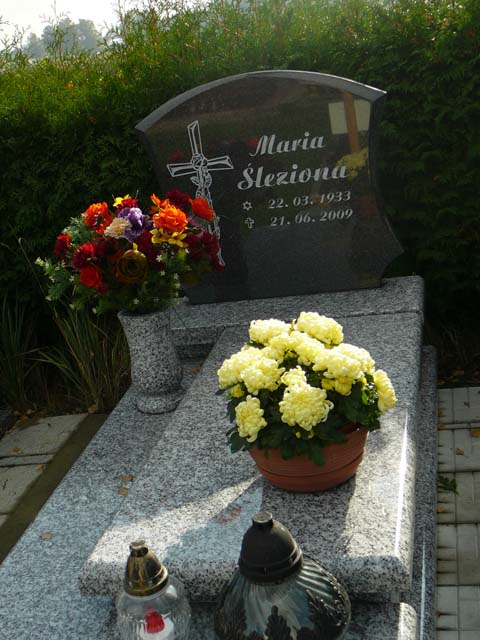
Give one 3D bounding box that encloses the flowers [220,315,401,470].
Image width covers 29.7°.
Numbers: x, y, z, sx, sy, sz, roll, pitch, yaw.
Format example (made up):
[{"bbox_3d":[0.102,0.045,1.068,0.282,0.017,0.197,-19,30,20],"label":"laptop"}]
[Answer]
[{"bbox_3d":[0.138,0.137,1.897,0.370,0.285,0.360,-5,19,14],"label":"flowers"}]

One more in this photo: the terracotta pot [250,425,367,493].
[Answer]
[{"bbox_3d":[0.148,0.269,1.944,0.272,0.118,0.272,-5,19,14],"label":"terracotta pot"}]

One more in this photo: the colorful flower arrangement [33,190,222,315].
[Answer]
[{"bbox_3d":[-0.328,-0.200,2.690,0.535,0.345,0.410,-5,19,14],"label":"colorful flower arrangement"}]

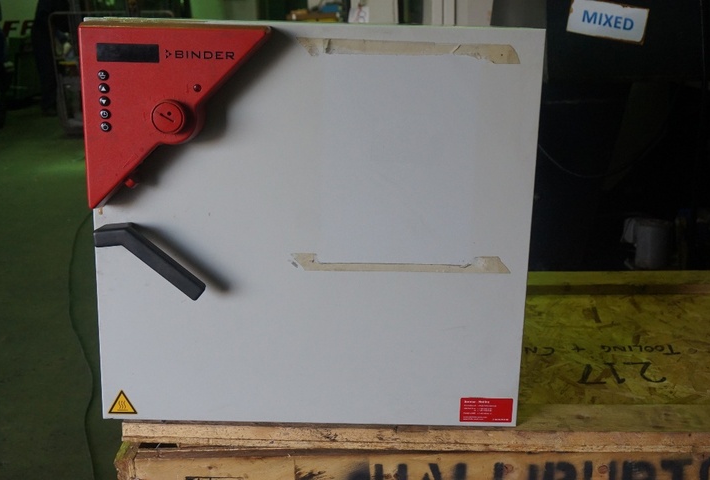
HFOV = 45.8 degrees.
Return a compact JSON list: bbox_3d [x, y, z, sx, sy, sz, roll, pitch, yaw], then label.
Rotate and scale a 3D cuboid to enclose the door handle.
[{"bbox_3d":[-0.289,0.031,1.201,0.148,0.103,0.051,1,13,0],"label":"door handle"}]

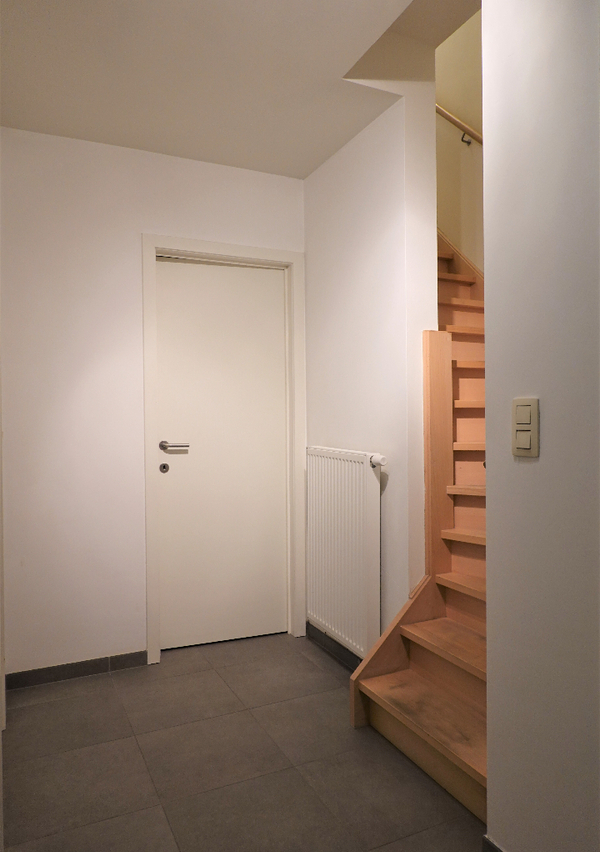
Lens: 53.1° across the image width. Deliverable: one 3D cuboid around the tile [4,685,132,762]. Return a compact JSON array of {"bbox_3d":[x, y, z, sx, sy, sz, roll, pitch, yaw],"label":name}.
[{"bbox_3d":[-0.927,1.170,2.368,0.452,0.012,0.452,-1,1,-25],"label":"tile"}]

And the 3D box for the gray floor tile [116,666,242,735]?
[{"bbox_3d":[-0.516,1.166,2.563,0.452,0.012,0.452,-1,1,-25],"label":"gray floor tile"}]

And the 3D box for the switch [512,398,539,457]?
[{"bbox_3d":[0.547,0.004,1.457,0.012,0.141,0.080,-1,1,-25],"label":"switch"}]

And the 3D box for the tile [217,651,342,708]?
[{"bbox_3d":[-0.106,1.161,2.758,0.452,0.012,0.452,-1,1,-25],"label":"tile"}]

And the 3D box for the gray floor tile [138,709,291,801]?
[{"bbox_3d":[-0.321,1.168,2.153,0.452,0.012,0.452,-1,1,-25],"label":"gray floor tile"}]

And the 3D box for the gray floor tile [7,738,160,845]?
[{"bbox_3d":[-0.732,1.173,1.958,0.452,0.012,0.452,-1,1,-25],"label":"gray floor tile"}]

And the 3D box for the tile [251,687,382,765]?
[{"bbox_3d":[0.089,1.163,2.348,0.452,0.012,0.452,-1,1,-25],"label":"tile"}]

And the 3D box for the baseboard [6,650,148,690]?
[{"bbox_3d":[-1.021,1.125,2.776,0.623,0.071,0.012,-1,1,-25],"label":"baseboard"}]

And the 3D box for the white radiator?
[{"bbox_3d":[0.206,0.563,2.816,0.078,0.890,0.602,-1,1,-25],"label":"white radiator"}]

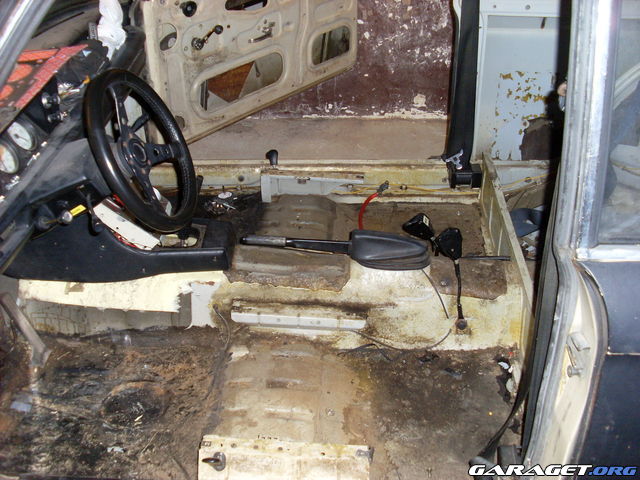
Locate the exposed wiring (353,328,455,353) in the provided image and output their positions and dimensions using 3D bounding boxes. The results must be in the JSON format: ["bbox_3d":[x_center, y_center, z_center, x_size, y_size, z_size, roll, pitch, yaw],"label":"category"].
[{"bbox_3d":[0.209,0.254,1.777,0.255,0.065,0.040,0,33,2],"label":"exposed wiring"}]

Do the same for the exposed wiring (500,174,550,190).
[{"bbox_3d":[0.714,-0.200,2.441,0.175,0.050,0.040,0,33,2],"label":"exposed wiring"}]

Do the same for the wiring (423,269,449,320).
[{"bbox_3d":[0.287,0.133,1.747,0.065,0.100,0.060,0,33,2],"label":"wiring"}]

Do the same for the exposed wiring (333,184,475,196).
[{"bbox_3d":[0.290,-0.170,2.413,0.490,0.040,0.030,0,33,2],"label":"exposed wiring"}]

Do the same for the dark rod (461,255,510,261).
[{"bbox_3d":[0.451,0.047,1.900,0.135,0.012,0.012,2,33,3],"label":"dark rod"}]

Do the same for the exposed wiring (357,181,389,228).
[{"bbox_3d":[0.140,-0.095,1.879,0.082,0.130,0.050,0,33,2],"label":"exposed wiring"}]

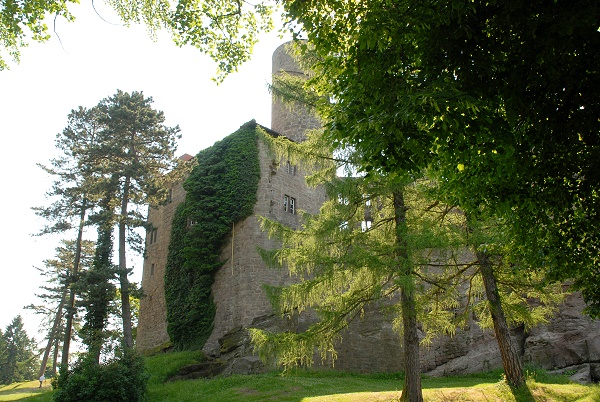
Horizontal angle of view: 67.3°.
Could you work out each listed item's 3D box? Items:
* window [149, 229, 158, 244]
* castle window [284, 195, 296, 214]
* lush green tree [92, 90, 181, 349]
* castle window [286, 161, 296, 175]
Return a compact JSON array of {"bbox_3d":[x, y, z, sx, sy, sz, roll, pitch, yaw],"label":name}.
[{"bbox_3d":[-15.824,3.928,49.181,1.600,1.700,0.300,-17,-24,41],"label":"window"},{"bbox_3d":[-0.946,0.367,40.459,0.300,1.700,1.400,-17,-24,41],"label":"castle window"},{"bbox_3d":[-13.591,0.936,37.069,6.800,23.000,6.800,-1,-18,0],"label":"lush green tree"},{"bbox_3d":[-0.857,-3.026,41.697,0.300,1.300,1.100,-17,-24,41],"label":"castle window"}]

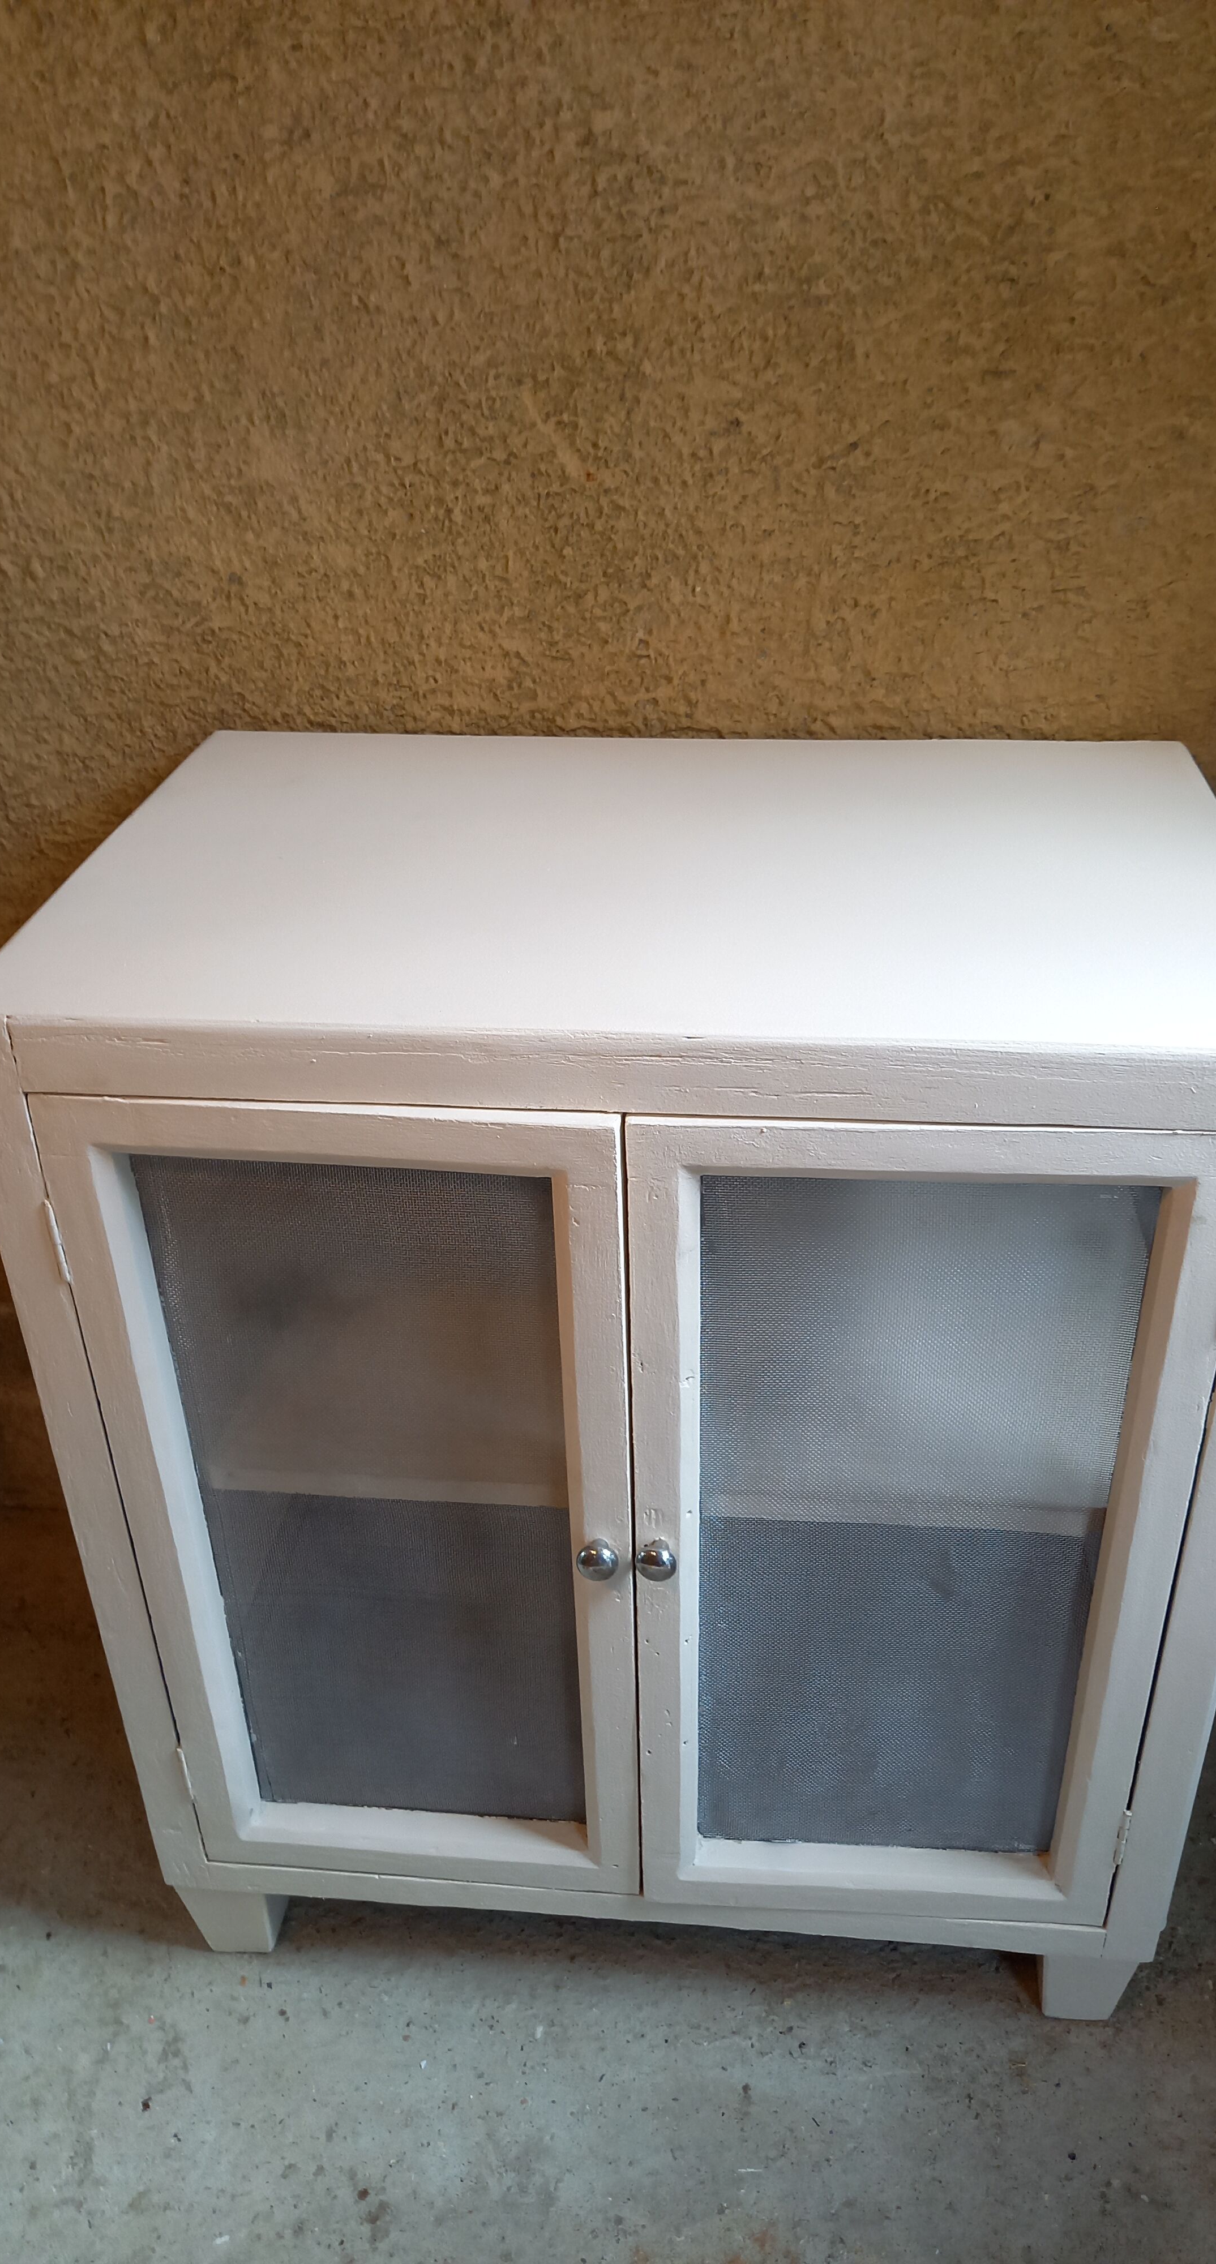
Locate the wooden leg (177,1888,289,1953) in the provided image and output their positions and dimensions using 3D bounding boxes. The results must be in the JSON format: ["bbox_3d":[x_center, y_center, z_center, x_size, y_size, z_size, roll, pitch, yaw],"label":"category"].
[{"bbox_3d":[-0.254,0.523,1.136,0.063,0.067,0.057,2,31,6],"label":"wooden leg"}]

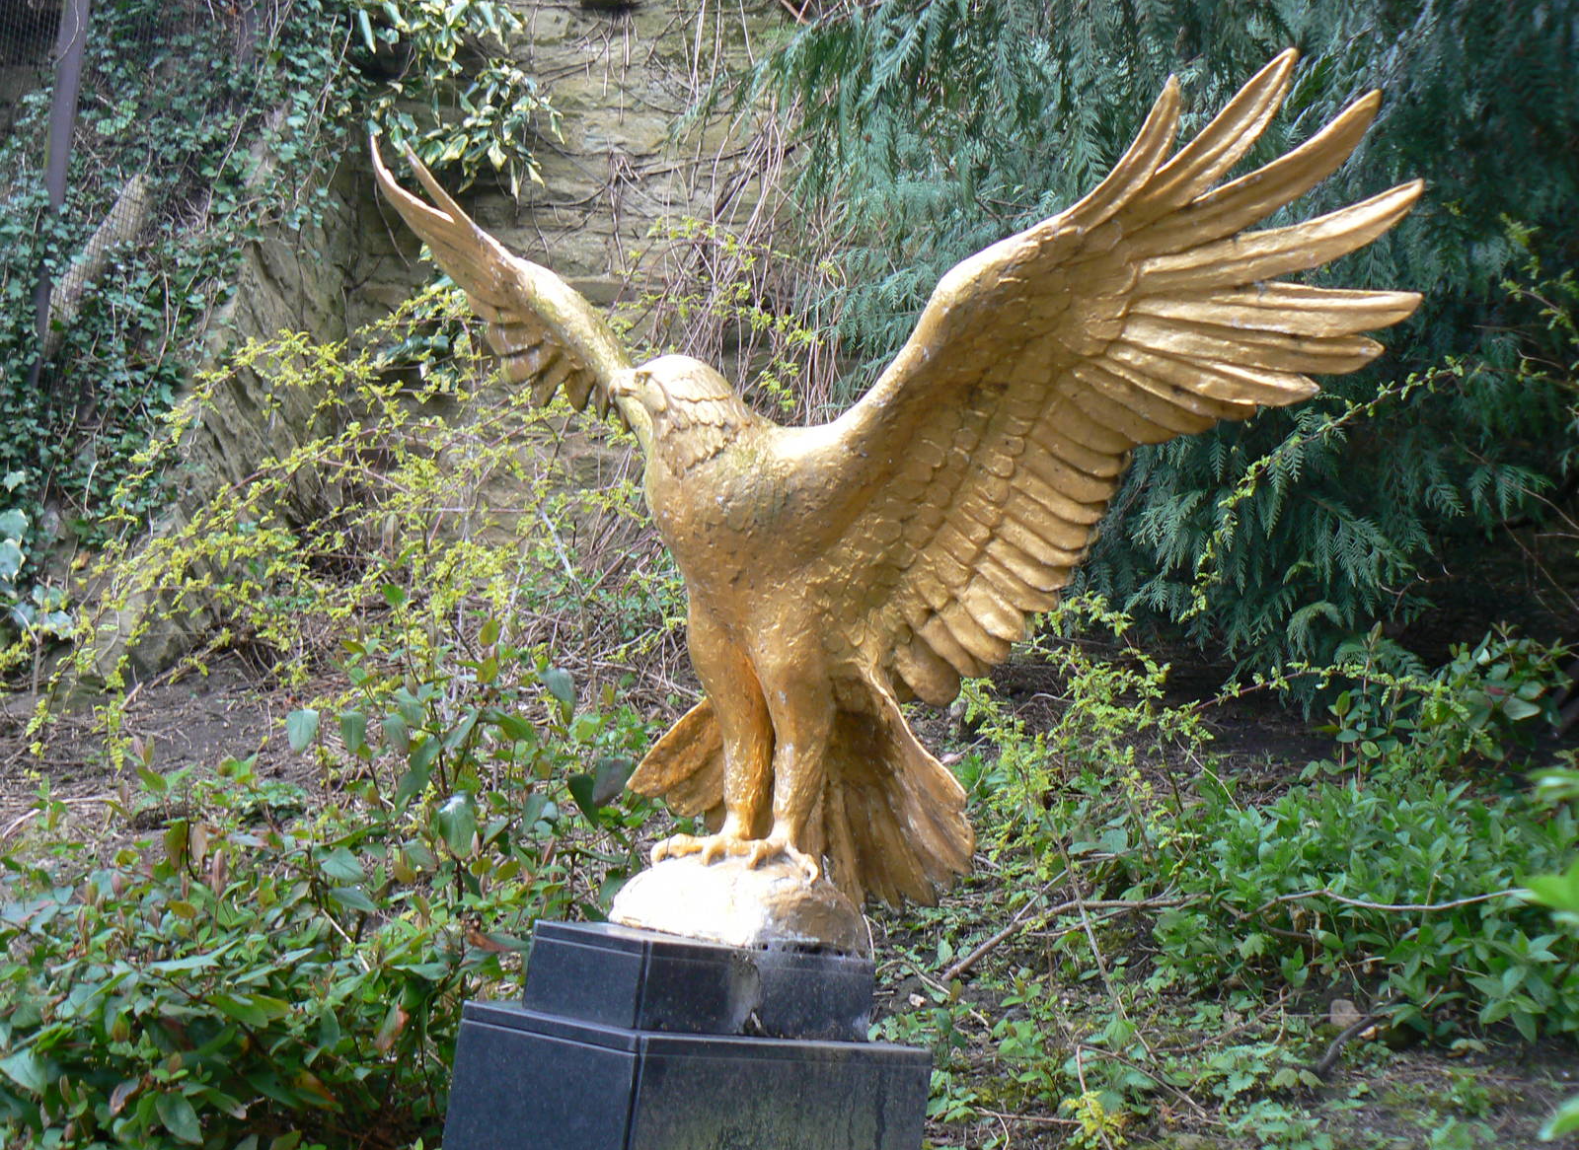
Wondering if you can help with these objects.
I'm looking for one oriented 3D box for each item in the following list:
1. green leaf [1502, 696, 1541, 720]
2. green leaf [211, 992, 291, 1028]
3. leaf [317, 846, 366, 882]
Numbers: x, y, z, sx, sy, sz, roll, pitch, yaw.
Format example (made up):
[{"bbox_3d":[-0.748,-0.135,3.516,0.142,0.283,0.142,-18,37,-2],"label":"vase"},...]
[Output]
[{"bbox_3d":[1.465,0.267,5.300,0.078,0.047,0.014,7,-37,17],"label":"green leaf"},{"bbox_3d":[-0.772,0.625,3.800,0.110,0.055,0.018,13,-44,12],"label":"green leaf"},{"bbox_3d":[-0.695,0.449,4.100,0.080,0.052,0.015,33,-33,28],"label":"leaf"}]

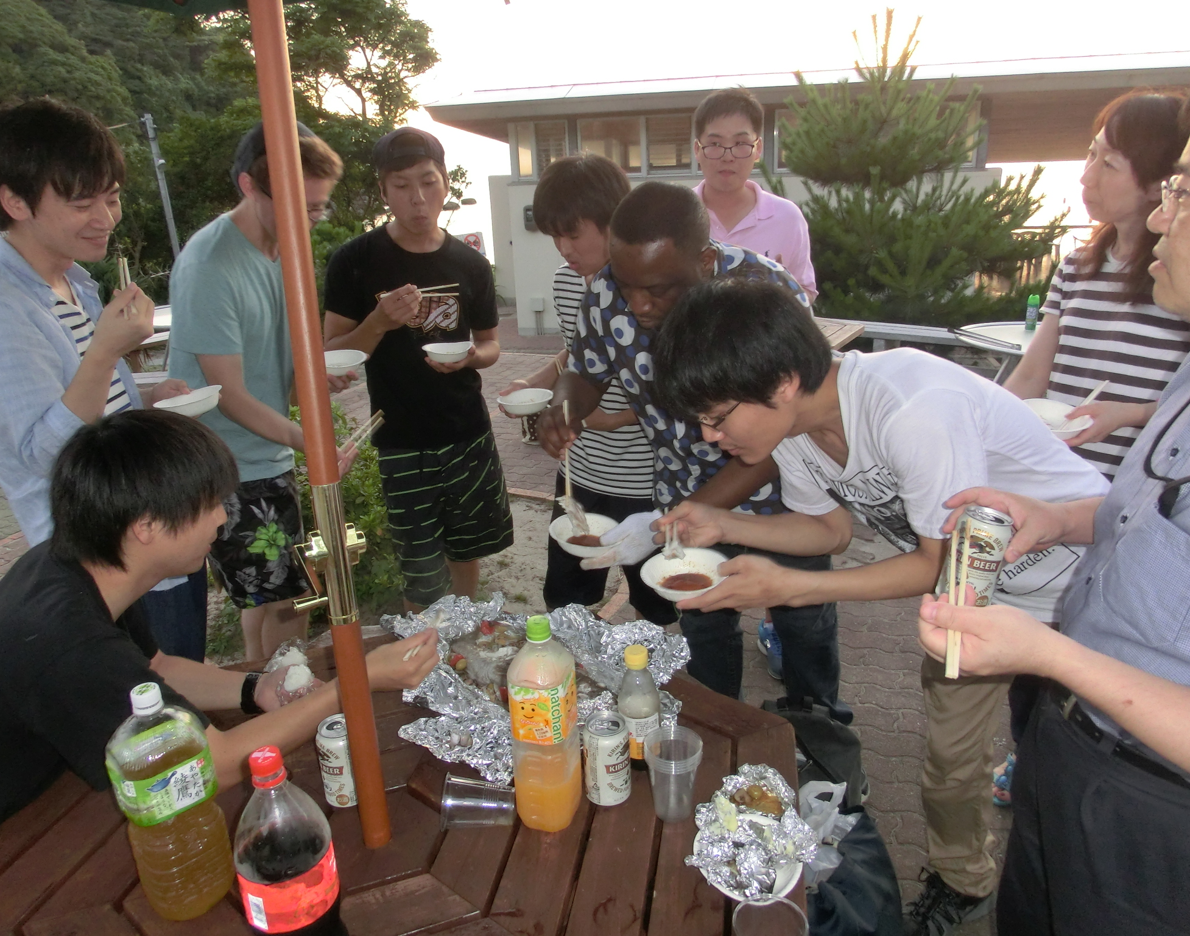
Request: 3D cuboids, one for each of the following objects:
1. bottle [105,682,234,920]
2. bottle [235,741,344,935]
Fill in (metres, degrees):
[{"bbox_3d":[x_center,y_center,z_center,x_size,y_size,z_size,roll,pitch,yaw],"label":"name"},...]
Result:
[{"bbox_3d":[-0.526,0.405,1.067,0.108,0.303,0.096,-19,25,-41],"label":"bottle"},{"bbox_3d":[-0.335,0.441,0.938,0.094,0.306,0.094,-8,20,-16],"label":"bottle"}]

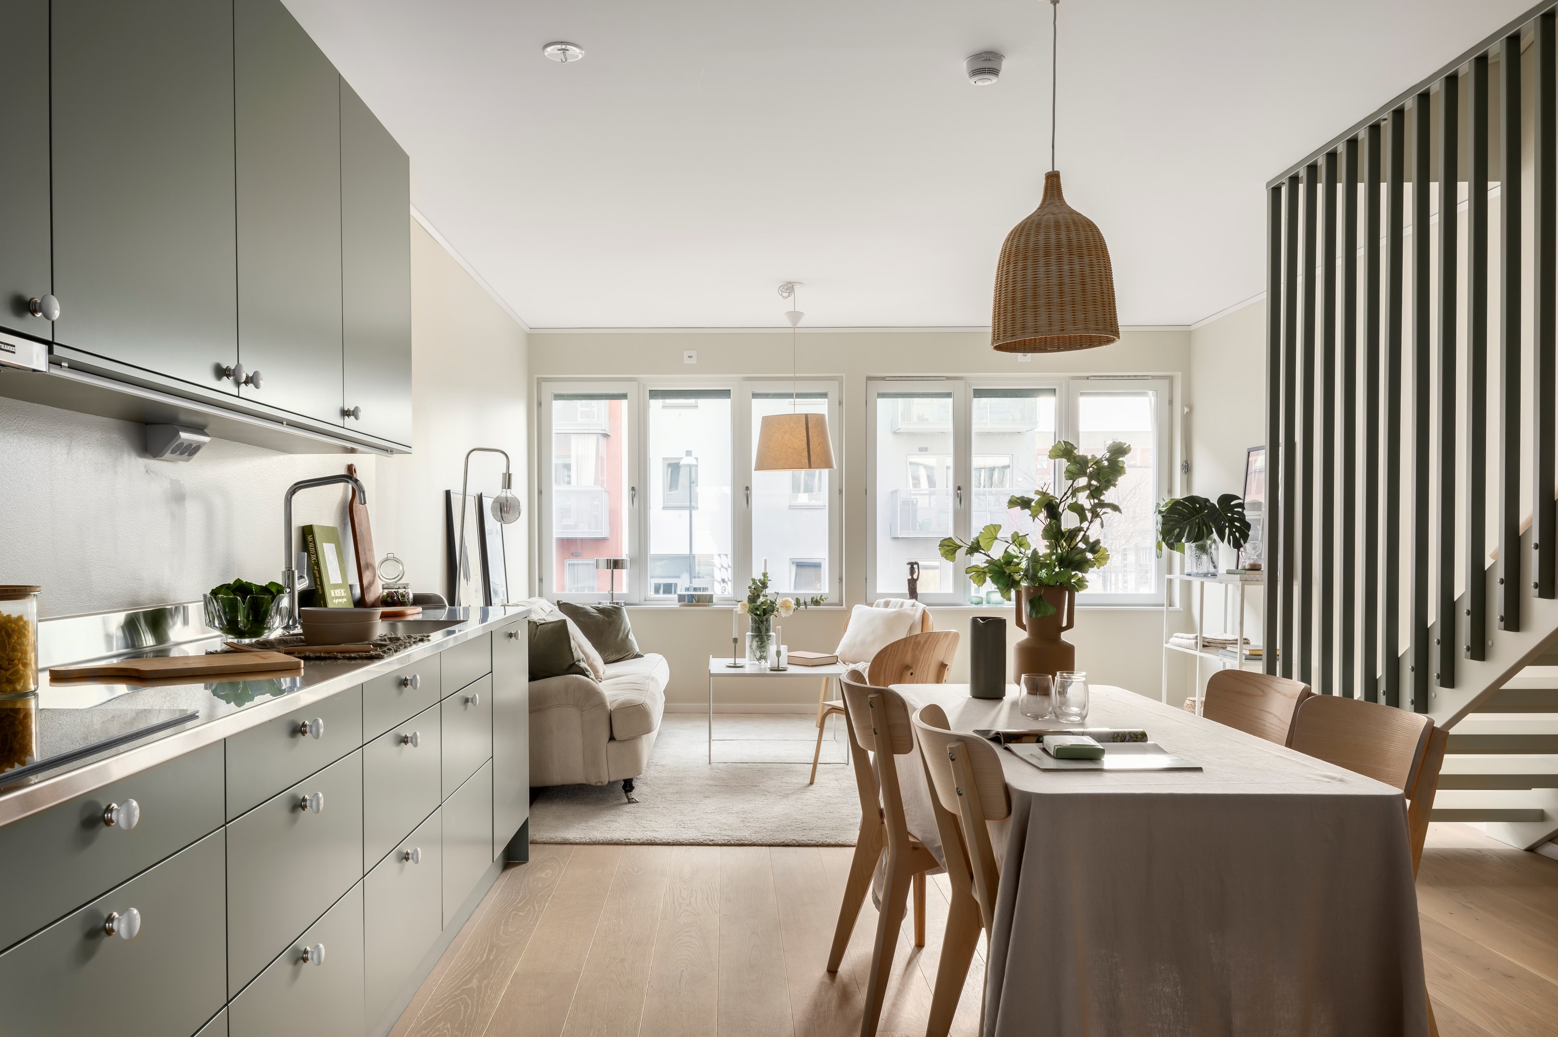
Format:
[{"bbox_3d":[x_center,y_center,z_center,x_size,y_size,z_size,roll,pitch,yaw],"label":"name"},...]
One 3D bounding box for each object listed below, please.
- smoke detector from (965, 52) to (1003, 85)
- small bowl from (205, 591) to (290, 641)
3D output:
[{"bbox_3d":[0.588,-1.278,3.079,0.112,0.057,0.112,0,-1,-3],"label":"smoke detector"},{"bbox_3d":[-1.327,0.248,2.700,0.197,0.120,0.197,0,-1,0],"label":"small bowl"}]

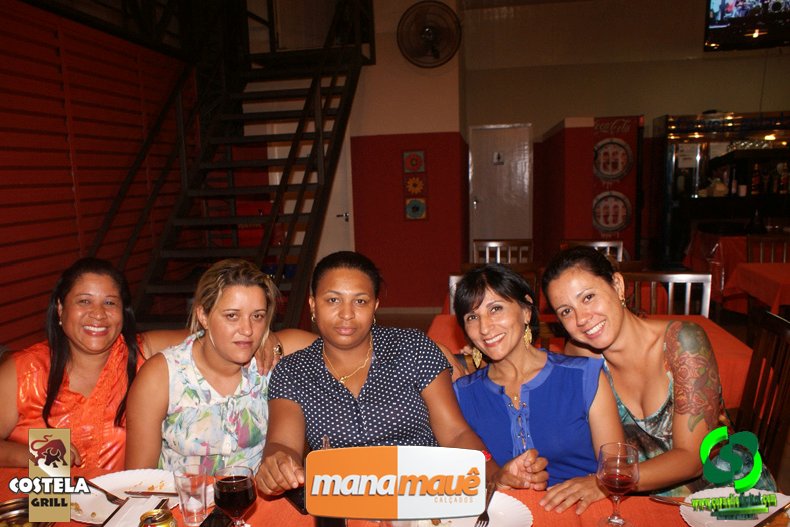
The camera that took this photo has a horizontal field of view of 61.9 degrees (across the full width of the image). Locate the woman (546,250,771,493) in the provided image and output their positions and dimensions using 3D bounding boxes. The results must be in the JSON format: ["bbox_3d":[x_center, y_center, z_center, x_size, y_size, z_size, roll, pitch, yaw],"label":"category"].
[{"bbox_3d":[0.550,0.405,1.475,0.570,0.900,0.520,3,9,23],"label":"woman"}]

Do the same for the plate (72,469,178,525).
[{"bbox_3d":[-0.555,0.482,1.365,0.240,0.025,0.240,-1,8,0],"label":"plate"}]

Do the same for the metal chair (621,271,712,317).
[{"bbox_3d":[1.326,0.555,3.075,0.440,0.950,0.490,0,8,6],"label":"metal chair"}]

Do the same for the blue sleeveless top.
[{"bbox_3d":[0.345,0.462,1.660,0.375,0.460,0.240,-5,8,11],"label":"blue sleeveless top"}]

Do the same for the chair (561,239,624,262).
[{"bbox_3d":[1.388,0.349,4.490,0.440,0.950,0.490,0,8,6],"label":"chair"}]

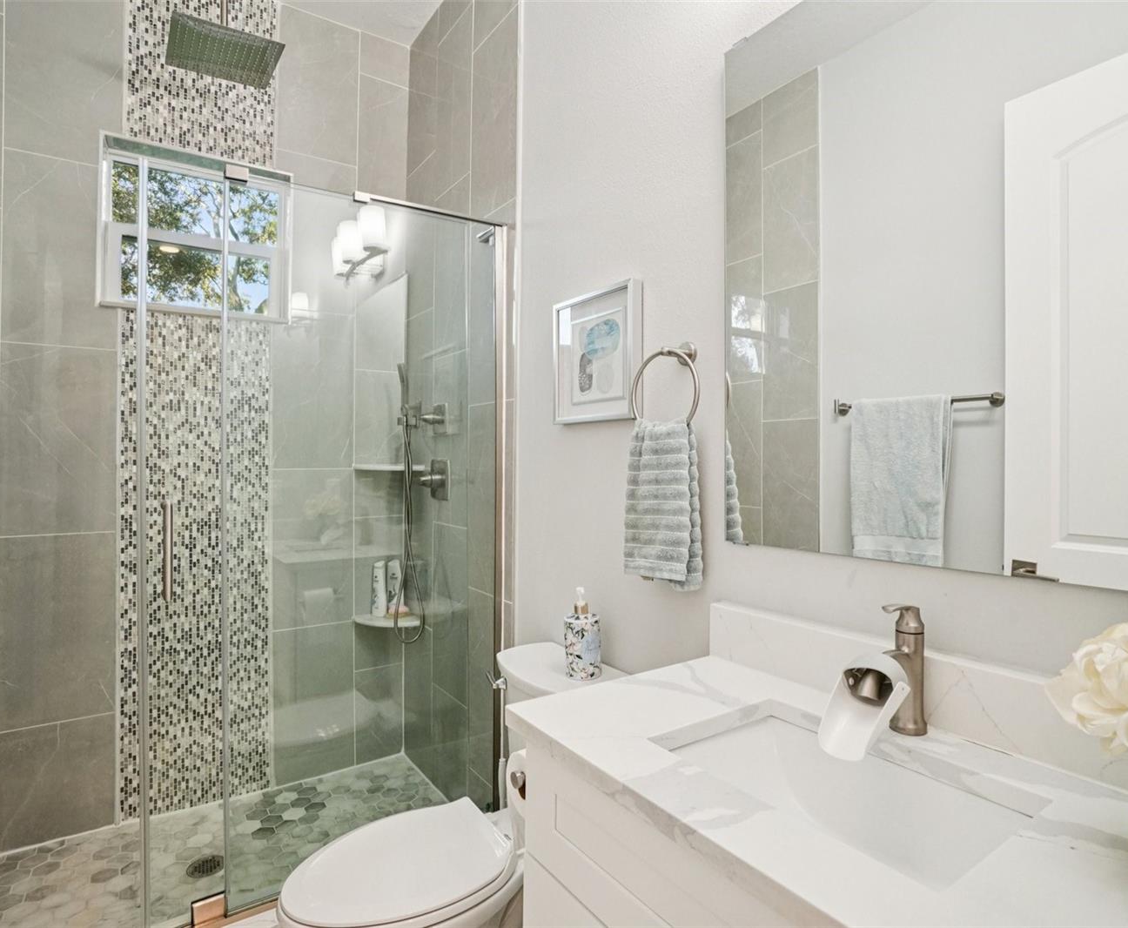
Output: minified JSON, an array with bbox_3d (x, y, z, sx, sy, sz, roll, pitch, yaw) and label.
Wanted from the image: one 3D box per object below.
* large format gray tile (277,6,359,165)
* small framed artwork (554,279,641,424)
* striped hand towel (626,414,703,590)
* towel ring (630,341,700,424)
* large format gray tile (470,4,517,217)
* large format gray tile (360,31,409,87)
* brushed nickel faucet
[{"bbox_3d":[-0.962,-1.478,2.285,0.297,0.556,0.010,1,0,-30],"label":"large format gray tile"},{"bbox_3d":[0.076,-0.260,1.434,0.034,0.316,0.290,0,0,-38],"label":"small framed artwork"},{"bbox_3d":[0.200,0.078,1.188,0.070,0.335,0.175,1,0,-37],"label":"striped hand towel"},{"bbox_3d":[0.233,-0.163,1.199,0.080,0.187,0.170,0,0,-38],"label":"towel ring"},{"bbox_3d":[-0.224,-1.104,1.875,0.010,0.600,0.295,1,0,-37],"label":"large format gray tile"},{"bbox_3d":[-0.745,-1.675,2.413,0.200,0.175,0.010,1,0,-30],"label":"large format gray tile"},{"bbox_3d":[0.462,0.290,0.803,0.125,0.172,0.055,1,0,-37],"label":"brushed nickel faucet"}]

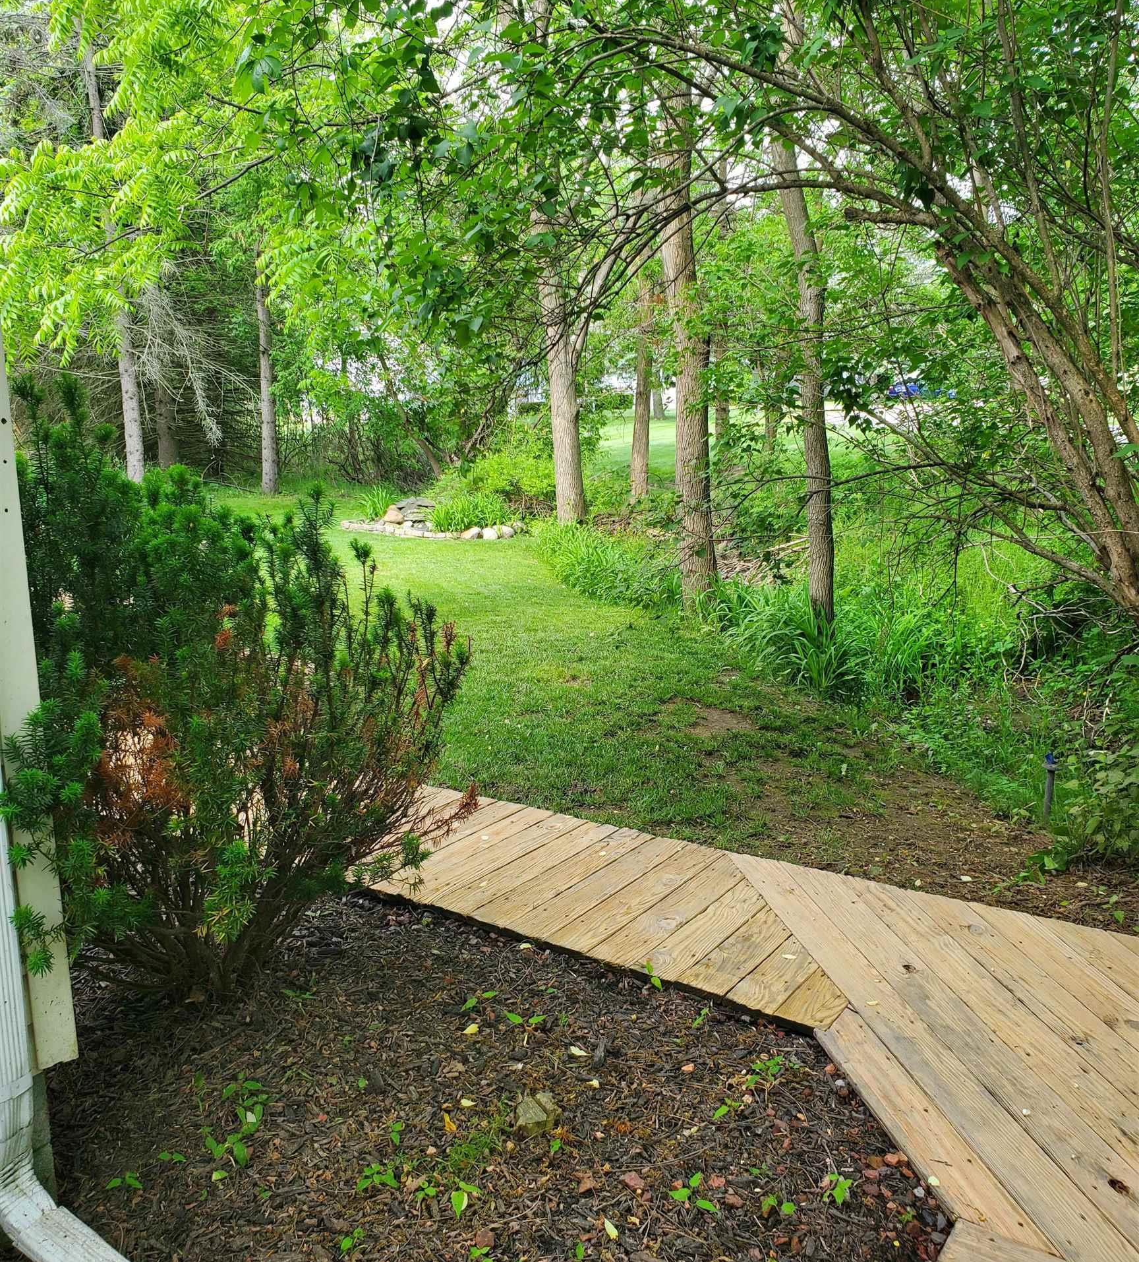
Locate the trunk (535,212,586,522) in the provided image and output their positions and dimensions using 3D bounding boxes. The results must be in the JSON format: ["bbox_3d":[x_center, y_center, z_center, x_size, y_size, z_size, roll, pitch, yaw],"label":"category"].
[{"bbox_3d":[-0.123,-3.537,15.566,0.454,4.066,0.416,-5,11,1],"label":"trunk"}]

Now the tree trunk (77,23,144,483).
[{"bbox_3d":[-7.764,-6.258,19.382,0.374,7.401,0.343,-6,12,-20],"label":"tree trunk"}]

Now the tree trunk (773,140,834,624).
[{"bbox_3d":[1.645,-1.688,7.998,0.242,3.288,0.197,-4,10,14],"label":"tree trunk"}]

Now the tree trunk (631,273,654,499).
[{"bbox_3d":[1.222,-4.103,19.271,0.350,3.663,0.304,2,11,3],"label":"tree trunk"}]

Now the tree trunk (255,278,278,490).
[{"bbox_3d":[-5.259,-4.228,19.755,0.325,3.718,0.297,-3,11,-14],"label":"tree trunk"}]

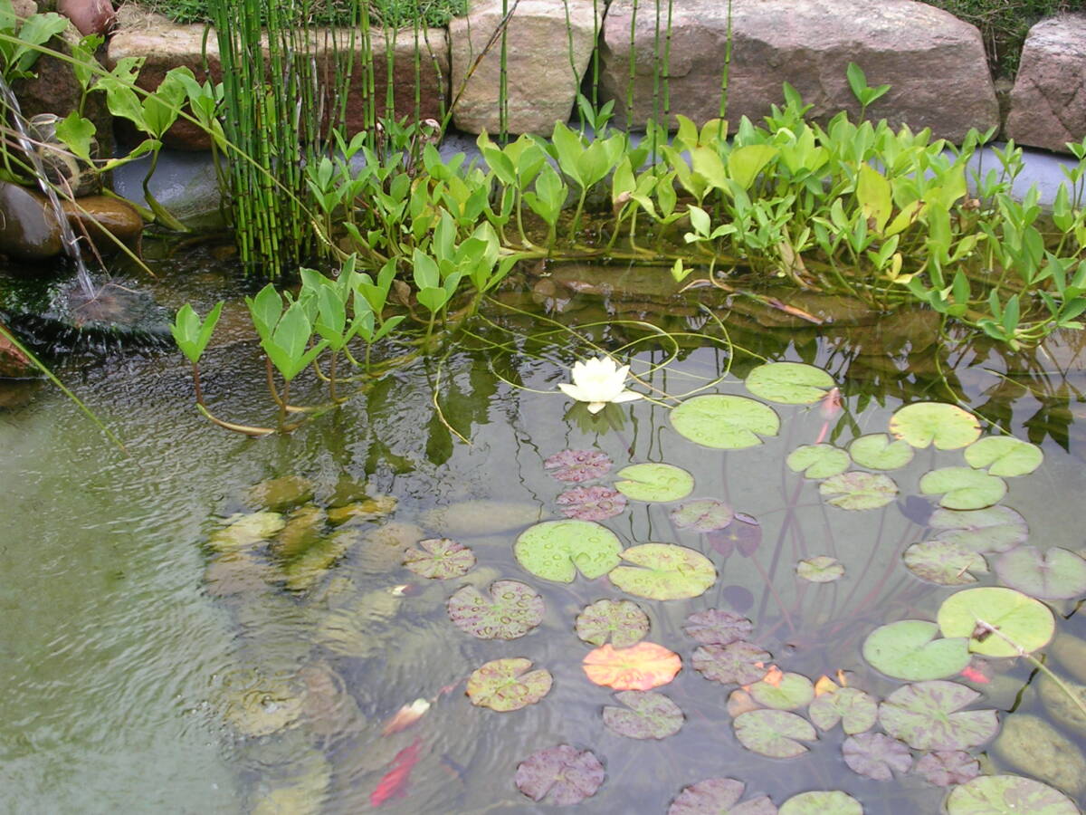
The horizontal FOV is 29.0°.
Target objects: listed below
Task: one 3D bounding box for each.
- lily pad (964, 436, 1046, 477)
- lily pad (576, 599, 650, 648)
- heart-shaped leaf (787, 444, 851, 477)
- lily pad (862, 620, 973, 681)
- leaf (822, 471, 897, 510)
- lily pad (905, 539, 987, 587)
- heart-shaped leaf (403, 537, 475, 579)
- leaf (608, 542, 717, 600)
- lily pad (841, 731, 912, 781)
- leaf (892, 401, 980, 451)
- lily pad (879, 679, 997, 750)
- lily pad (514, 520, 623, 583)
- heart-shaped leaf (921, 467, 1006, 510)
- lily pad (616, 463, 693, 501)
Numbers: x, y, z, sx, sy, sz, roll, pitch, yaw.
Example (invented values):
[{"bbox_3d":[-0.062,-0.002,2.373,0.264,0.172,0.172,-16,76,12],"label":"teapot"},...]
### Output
[{"bbox_3d":[0.616,0.066,2.812,0.099,0.010,0.106,0,30,0],"label":"lily pad"},{"bbox_3d":[0.083,0.255,2.480,0.086,0.010,0.097,2,30,3],"label":"lily pad"},{"bbox_3d":[0.348,0.065,2.658,0.074,0.012,0.090,23,37,34],"label":"heart-shaped leaf"},{"bbox_3d":[0.432,0.280,2.436,0.123,0.010,0.114,-25,38,-36],"label":"lily pad"},{"bbox_3d":[0.391,0.100,2.596,0.100,0.016,0.083,-9,31,-15],"label":"leaf"},{"bbox_3d":[0.472,0.179,2.459,0.099,0.014,0.089,22,37,34],"label":"lily pad"},{"bbox_3d":[-0.129,0.185,2.596,0.089,0.012,0.094,-22,36,-34],"label":"heart-shaped leaf"},{"bbox_3d":[0.146,0.200,2.568,0.129,0.012,0.128,0,29,0],"label":"leaf"},{"bbox_3d":[0.360,0.376,2.267,0.072,0.010,0.081,-14,33,-23],"label":"lily pad"},{"bbox_3d":[0.511,0.022,2.733,0.117,0.012,0.122,6,30,10],"label":"leaf"},{"bbox_3d":[0.436,0.338,2.319,0.140,0.012,0.120,-12,31,-20],"label":"lily pad"},{"bbox_3d":[0.032,0.167,2.481,0.127,0.012,0.131,0,30,0],"label":"lily pad"},{"bbox_3d":[0.548,0.105,2.739,0.119,0.012,0.100,-20,35,-31],"label":"heart-shaped leaf"},{"bbox_3d":[0.139,0.091,2.613,0.098,0.012,0.093,0,30,0],"label":"lily pad"}]

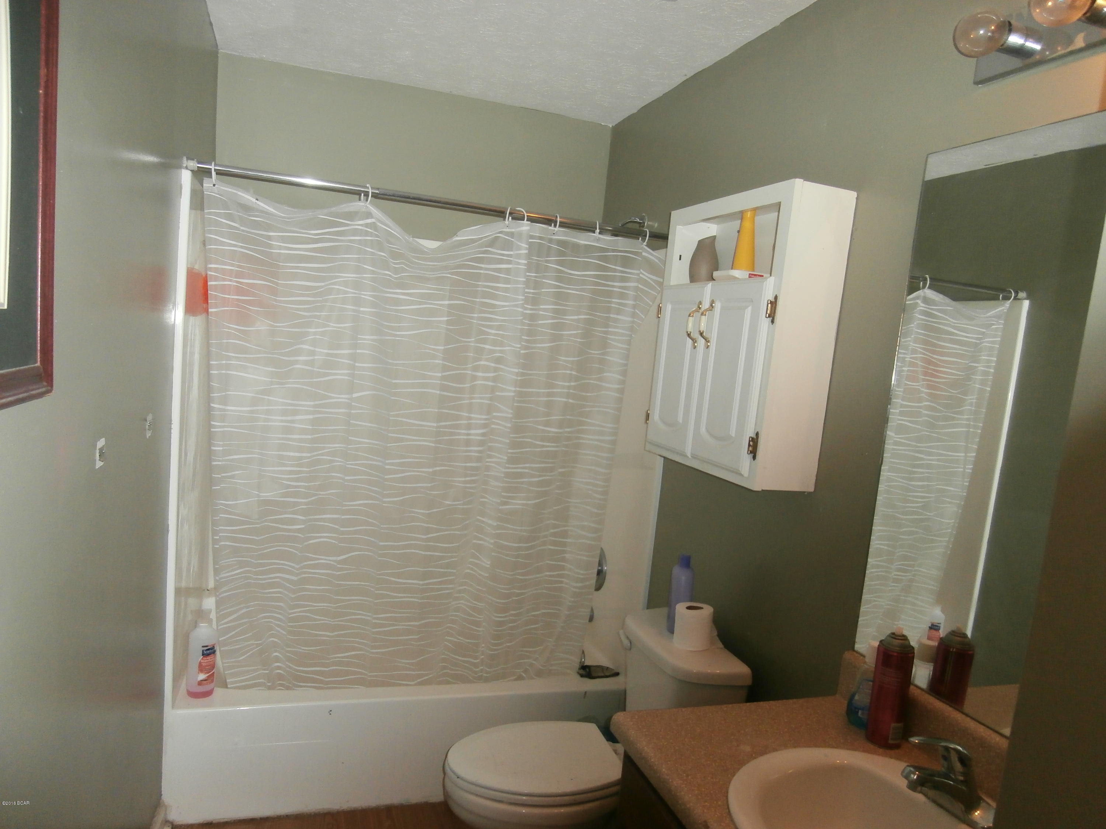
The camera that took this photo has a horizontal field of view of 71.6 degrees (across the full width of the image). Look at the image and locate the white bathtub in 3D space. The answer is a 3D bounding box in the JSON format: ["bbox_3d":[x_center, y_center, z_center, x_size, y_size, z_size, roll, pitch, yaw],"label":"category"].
[{"bbox_3d":[-0.557,1.034,2.866,1.524,0.370,0.790,3,6,-19],"label":"white bathtub"}]

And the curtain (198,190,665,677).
[{"bbox_3d":[-0.374,0.176,2.438,1.410,1.600,0.150,3,6,-19],"label":"curtain"}]

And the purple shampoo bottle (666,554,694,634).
[{"bbox_3d":[0.380,0.521,2.252,0.062,0.222,0.055,9,7,31],"label":"purple shampoo bottle"}]

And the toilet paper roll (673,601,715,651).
[{"bbox_3d":[0.394,0.594,2.147,0.107,0.104,0.107,5,6,-1],"label":"toilet paper roll"}]

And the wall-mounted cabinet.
[{"bbox_3d":[0.496,-0.211,2.095,0.176,0.720,0.612,3,6,-19],"label":"wall-mounted cabinet"}]

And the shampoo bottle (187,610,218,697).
[{"bbox_3d":[-1.078,0.732,2.361,0.075,0.260,0.080,9,7,28],"label":"shampoo bottle"}]

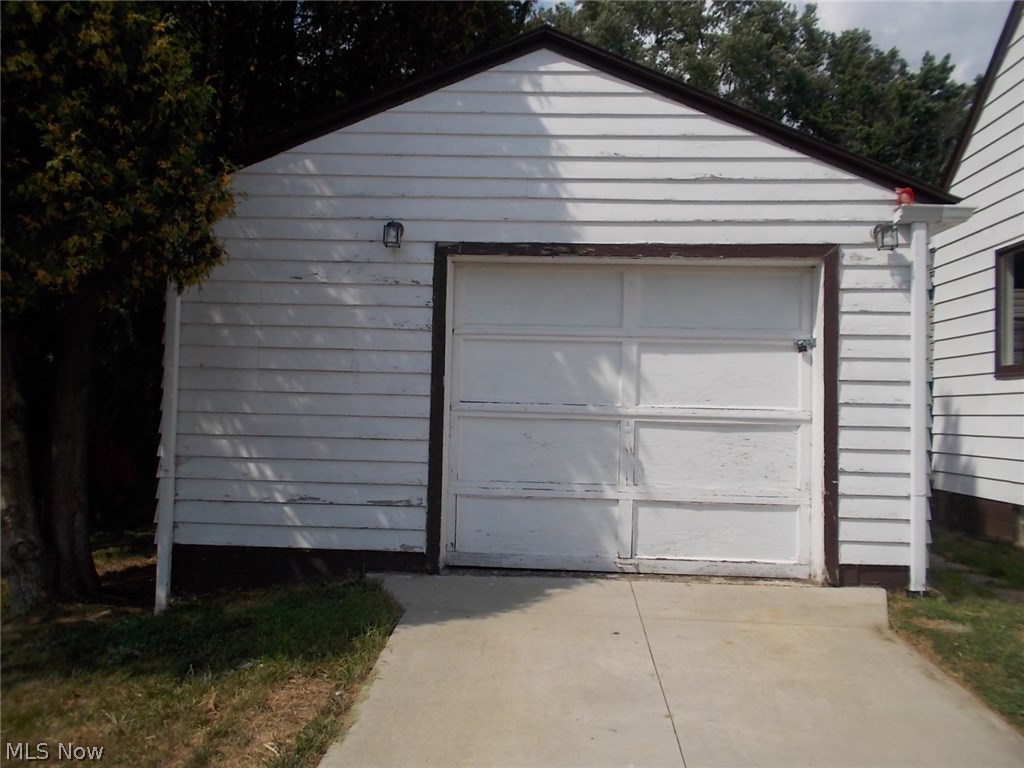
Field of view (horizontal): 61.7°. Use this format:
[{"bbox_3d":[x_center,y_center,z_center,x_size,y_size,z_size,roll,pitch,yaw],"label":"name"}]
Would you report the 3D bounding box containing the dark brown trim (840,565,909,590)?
[{"bbox_3d":[2.319,1.235,5.505,0.462,0.158,0.060,1,-3,3],"label":"dark brown trim"}]

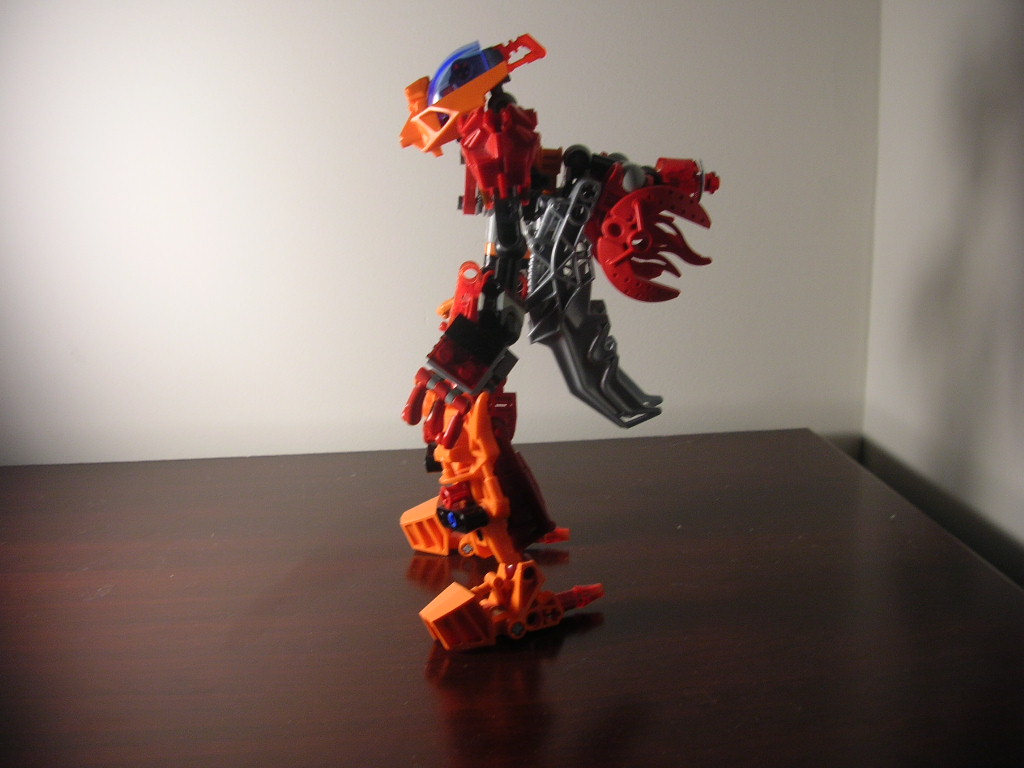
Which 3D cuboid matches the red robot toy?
[{"bbox_3d":[0.013,-0.018,0.401,0.132,0.224,0.180,-1,12,2],"label":"red robot toy"}]

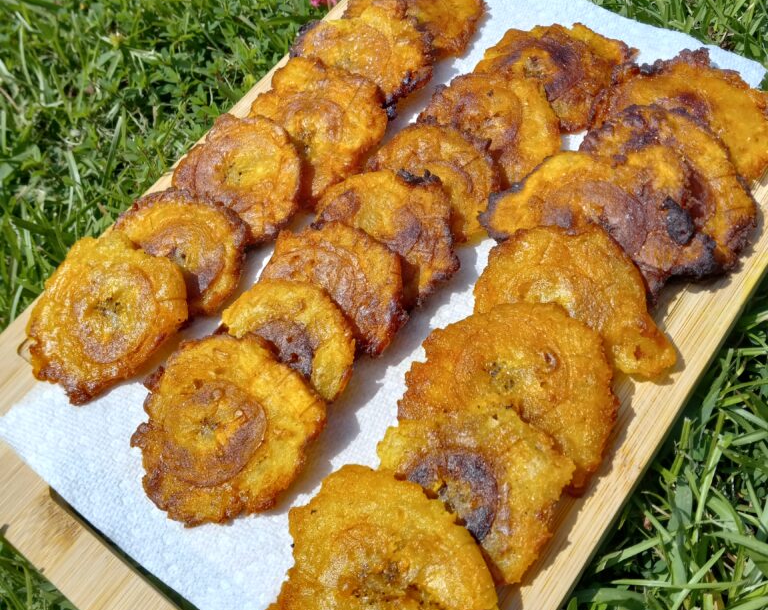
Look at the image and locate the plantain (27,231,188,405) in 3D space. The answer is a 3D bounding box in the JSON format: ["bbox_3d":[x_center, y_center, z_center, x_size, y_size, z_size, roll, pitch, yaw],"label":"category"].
[{"bbox_3d":[-0.103,0.004,0.290,0.058,0.013,0.060,-4,69,10],"label":"plantain"}]

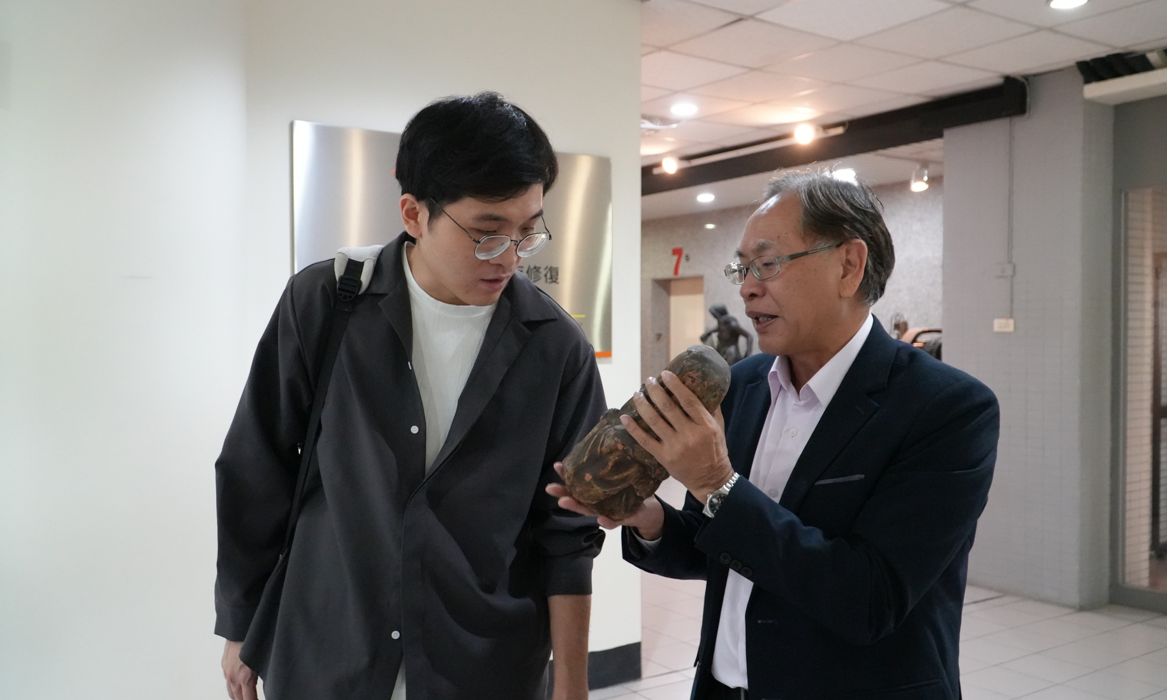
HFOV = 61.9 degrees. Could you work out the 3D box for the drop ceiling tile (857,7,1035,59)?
[{"bbox_3d":[1.625,-1.431,4.375,0.600,0.020,0.600,-1,2,-33],"label":"drop ceiling tile"}]

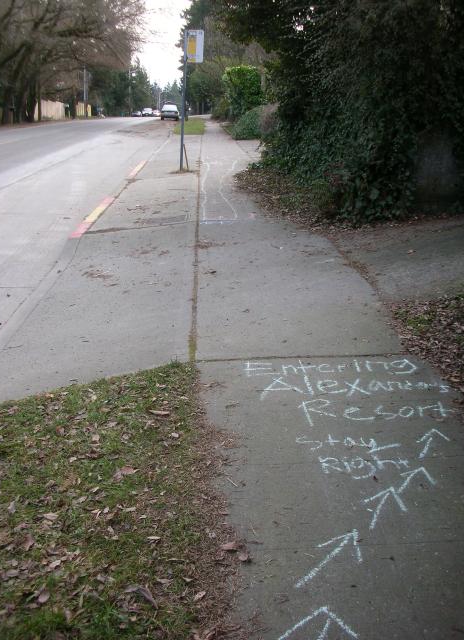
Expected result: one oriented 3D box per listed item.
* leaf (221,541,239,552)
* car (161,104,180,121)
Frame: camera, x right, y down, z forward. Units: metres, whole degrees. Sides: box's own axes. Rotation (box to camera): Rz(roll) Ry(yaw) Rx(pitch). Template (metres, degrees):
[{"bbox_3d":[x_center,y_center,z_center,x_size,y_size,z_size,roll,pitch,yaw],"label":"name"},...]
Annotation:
[{"bbox_3d":[-0.009,0.819,2.340,0.063,0.020,0.045,-1,18,-8],"label":"leaf"},{"bbox_3d":[-6.159,-20.769,64.800,1.710,1.450,4.500,1,18,-3],"label":"car"}]

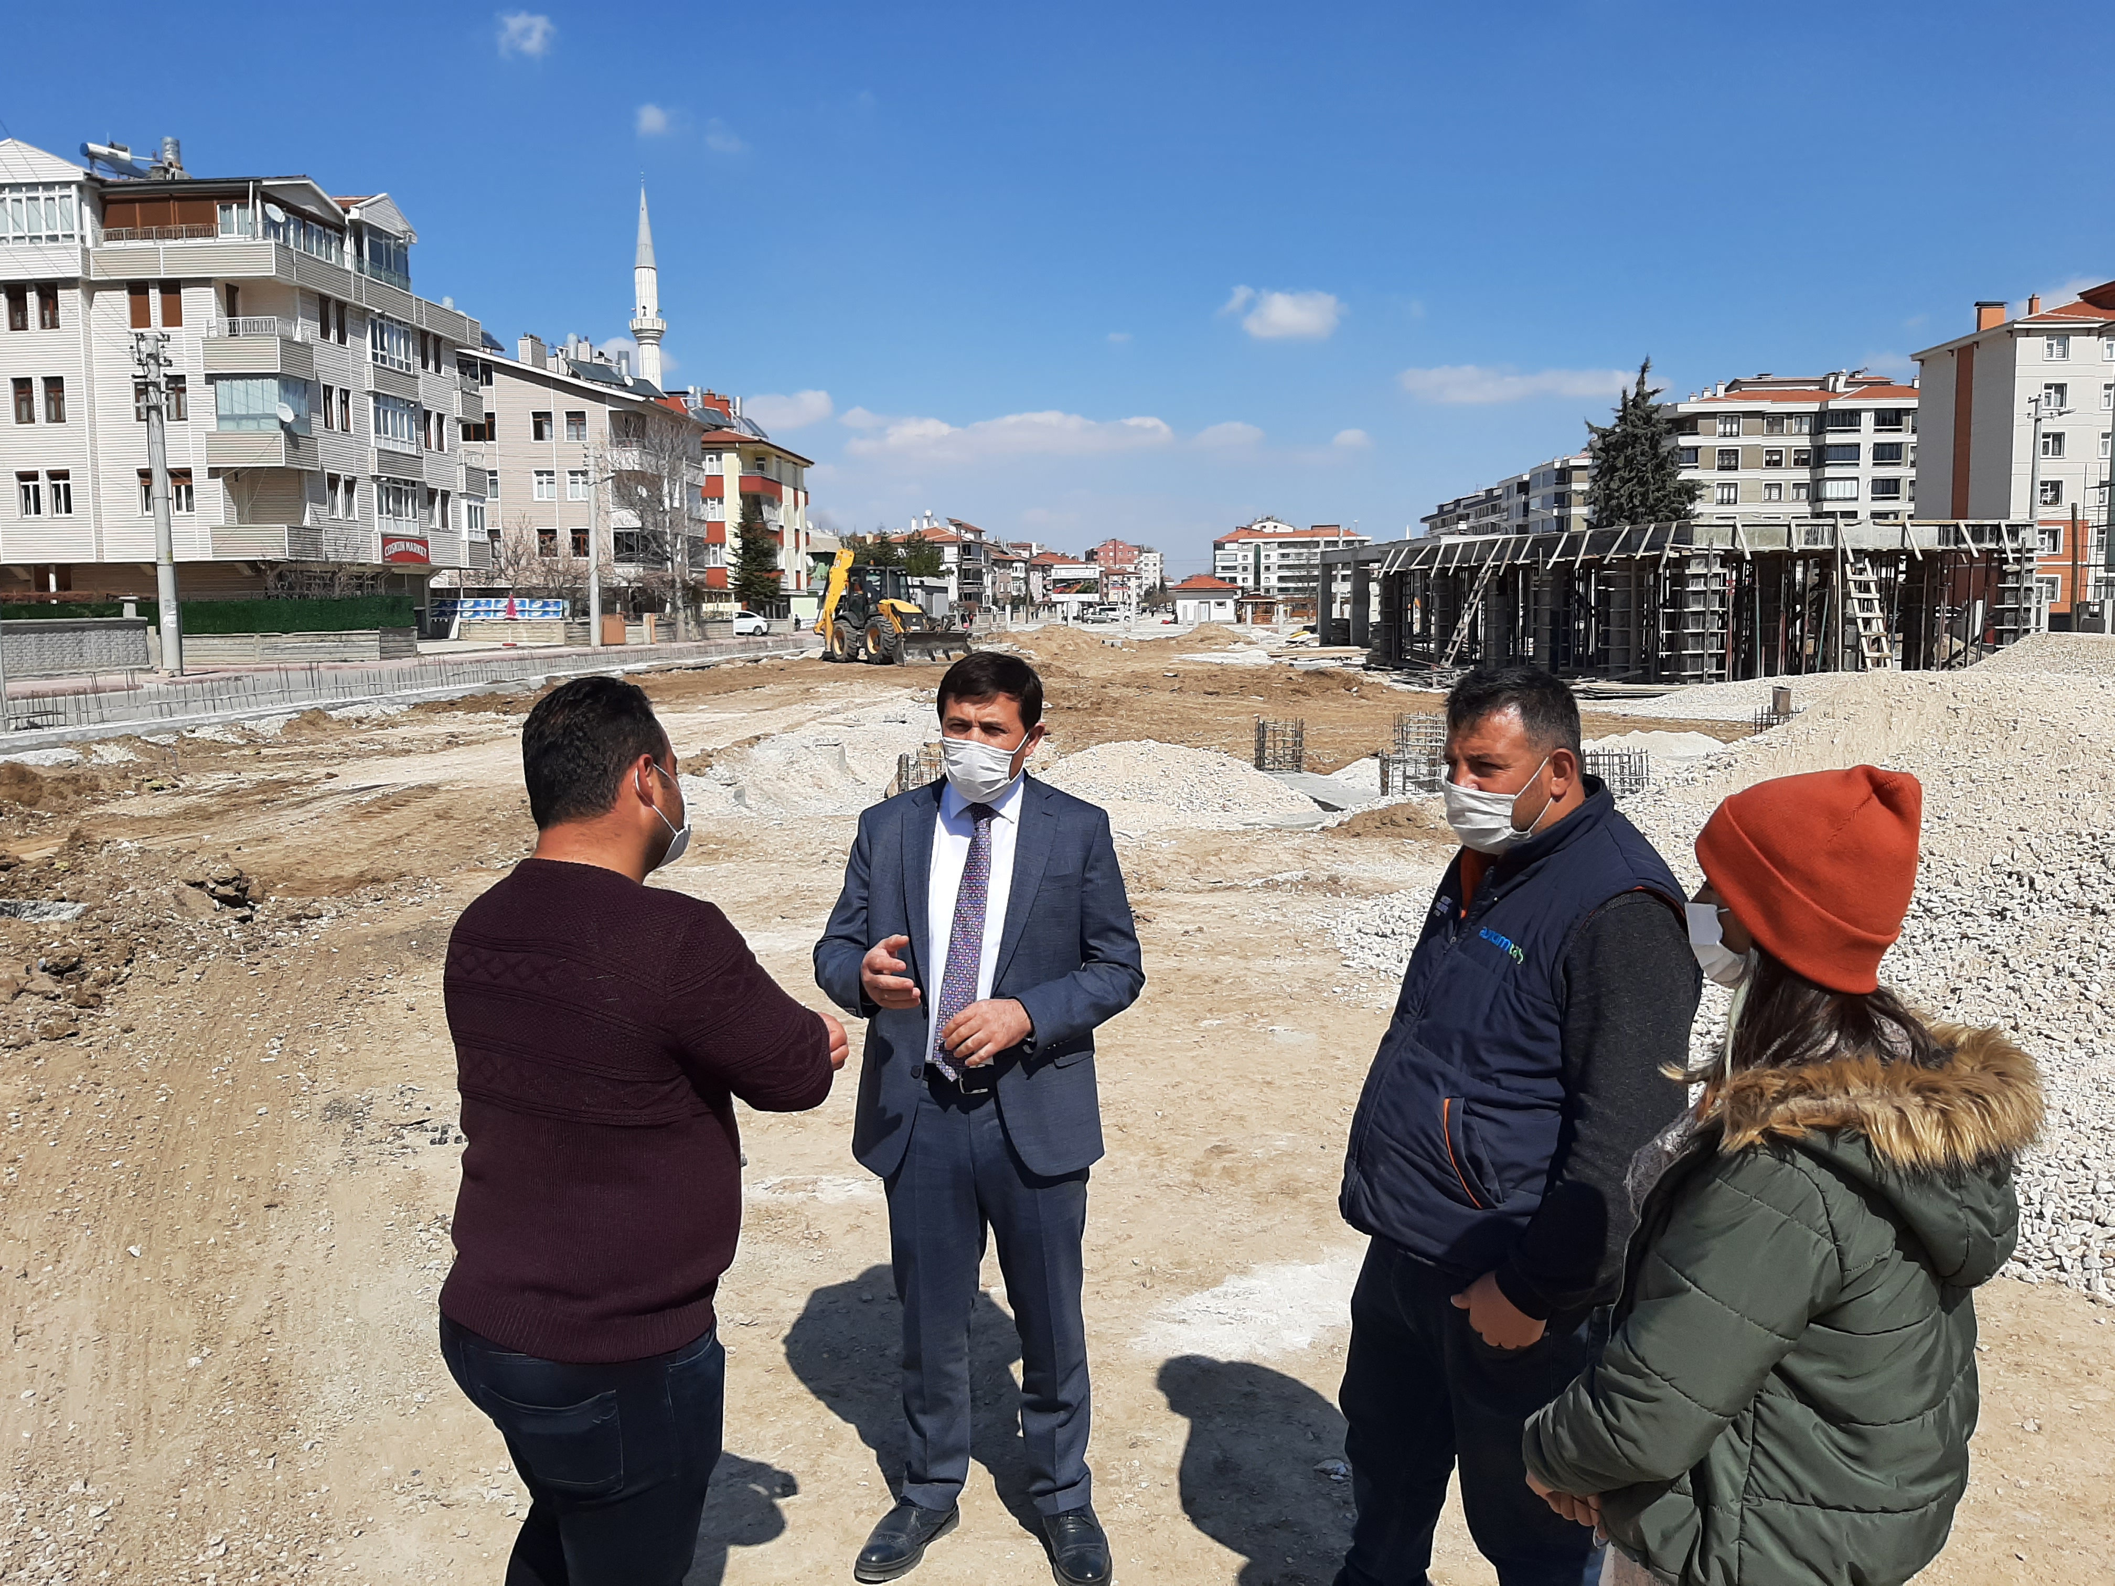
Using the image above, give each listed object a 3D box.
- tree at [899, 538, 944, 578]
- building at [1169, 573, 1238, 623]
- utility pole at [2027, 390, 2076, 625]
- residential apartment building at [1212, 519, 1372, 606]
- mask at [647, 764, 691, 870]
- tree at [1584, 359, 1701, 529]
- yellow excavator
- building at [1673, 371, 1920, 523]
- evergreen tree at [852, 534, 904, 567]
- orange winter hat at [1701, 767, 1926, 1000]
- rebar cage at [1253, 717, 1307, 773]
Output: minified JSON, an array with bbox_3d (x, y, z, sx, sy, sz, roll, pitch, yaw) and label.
[{"bbox_3d":[-12.567,-19.456,146.731,4.265,8.452,4.265,1,7,5],"label":"tree"},{"bbox_3d":[13.851,-18.444,151.784,6.809,4.432,5.800,1,7,5],"label":"building"},{"bbox_3d":[35.400,-9.696,57.001,1.750,9.000,0.600,-1,6,0],"label":"utility pole"},{"bbox_3d":[62.773,-61.226,425.000,42.000,24.000,17.000,0,7,4],"label":"residential apartment building"},{"bbox_3d":[-0.531,0.032,2.100,0.140,0.130,0.110,5,8,36],"label":"mask"},{"bbox_3d":[26.845,-13.248,72.950,5.384,13.015,5.384,1,7,5],"label":"tree"},{"bbox_3d":[-5.169,-5.926,50.200,2.400,3.650,5.900,-5,8,-36],"label":"yellow excavator"},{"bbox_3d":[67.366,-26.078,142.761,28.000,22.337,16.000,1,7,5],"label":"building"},{"bbox_3d":[-19.274,-23.076,170.000,5.600,9.200,5.600,0,7,0],"label":"evergreen tree"},{"bbox_3d":[0.782,0.087,1.650,0.195,0.195,0.225,-8,40,-48],"label":"orange winter hat"},{"bbox_3d":[2.468,-0.540,17.600,0.500,0.620,0.420,-2,7,-10],"label":"rebar cage"}]

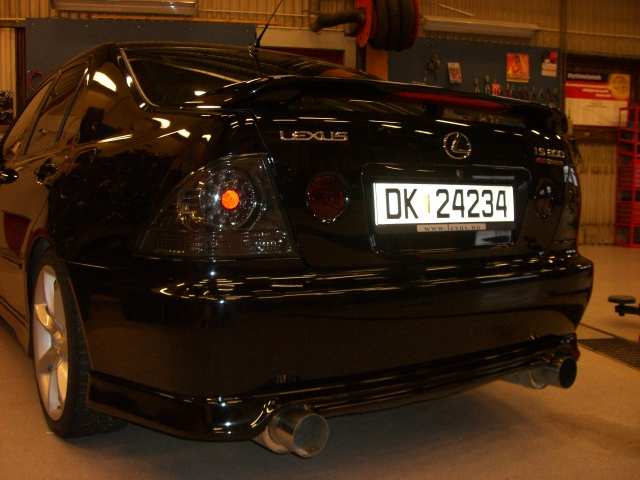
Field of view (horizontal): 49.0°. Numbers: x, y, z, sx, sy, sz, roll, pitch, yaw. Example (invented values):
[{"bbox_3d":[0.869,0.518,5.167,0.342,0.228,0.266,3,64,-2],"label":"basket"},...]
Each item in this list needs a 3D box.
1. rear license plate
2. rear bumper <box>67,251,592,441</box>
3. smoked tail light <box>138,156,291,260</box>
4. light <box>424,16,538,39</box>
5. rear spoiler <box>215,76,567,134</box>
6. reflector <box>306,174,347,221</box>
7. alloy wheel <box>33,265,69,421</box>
[{"bbox_3d":[0.355,-0.098,1.919,0.520,0.110,0.015,-2,-2,-34],"label":"rear license plate"},{"bbox_3d":[0.212,0.221,2.152,1.720,0.430,0.690,-2,4,-34],"label":"rear bumper"},{"bbox_3d":[-0.229,-0.082,1.621,0.355,0.248,0.190,-1,4,-22],"label":"smoked tail light"},{"bbox_3d":[1.977,-2.601,8.600,1.530,0.140,0.180,0,4,-13],"label":"light"},{"bbox_3d":[0.305,-0.365,1.981,1.160,0.113,0.250,-2,4,-34],"label":"rear spoiler"},{"bbox_3d":[0.011,-0.101,1.711,0.116,0.116,0.030,-2,-2,-34],"label":"reflector"},{"bbox_3d":[-0.774,0.322,2.260,0.200,0.490,0.490,-2,4,-34],"label":"alloy wheel"}]

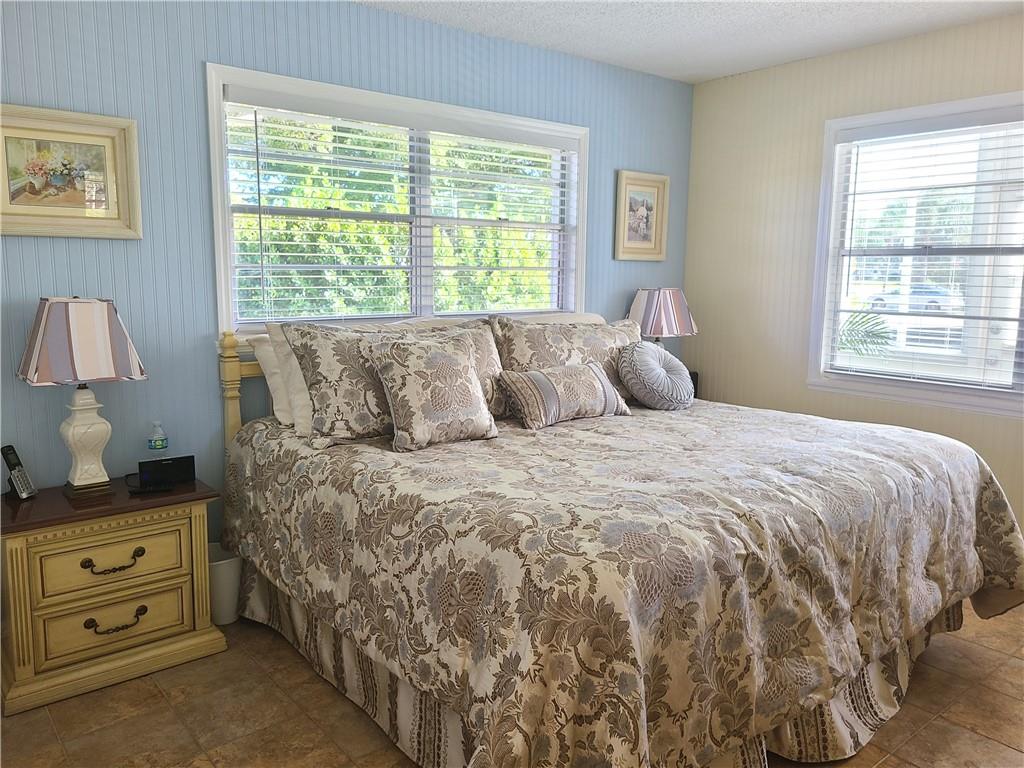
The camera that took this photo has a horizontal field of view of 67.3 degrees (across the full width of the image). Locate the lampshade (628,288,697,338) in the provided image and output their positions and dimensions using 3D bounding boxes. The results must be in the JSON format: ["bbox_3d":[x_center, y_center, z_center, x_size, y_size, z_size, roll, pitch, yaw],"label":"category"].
[{"bbox_3d":[0.810,-0.396,4.235,0.370,0.250,0.370,1,8,0],"label":"lampshade"}]

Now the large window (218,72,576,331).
[{"bbox_3d":[-0.388,-0.762,3.583,1.985,1.049,0.100,-6,11,-39],"label":"large window"}]

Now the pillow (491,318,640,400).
[{"bbox_3d":[0.339,-0.099,3.593,0.940,0.480,0.200,-6,-18,-39],"label":"pillow"}]

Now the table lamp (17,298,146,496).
[{"bbox_3d":[-1.452,0.041,2.612,0.335,0.669,0.310,-6,11,-39],"label":"table lamp"}]

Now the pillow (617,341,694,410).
[{"bbox_3d":[0.634,-0.035,3.369,0.360,0.360,0.110,-8,-32,-46],"label":"pillow"}]

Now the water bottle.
[{"bbox_3d":[-1.312,0.242,2.849,0.066,0.205,0.066,-6,11,-39],"label":"water bottle"}]

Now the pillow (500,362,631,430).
[{"bbox_3d":[0.236,0.032,3.210,0.530,0.300,0.150,-6,-34,-39],"label":"pillow"}]

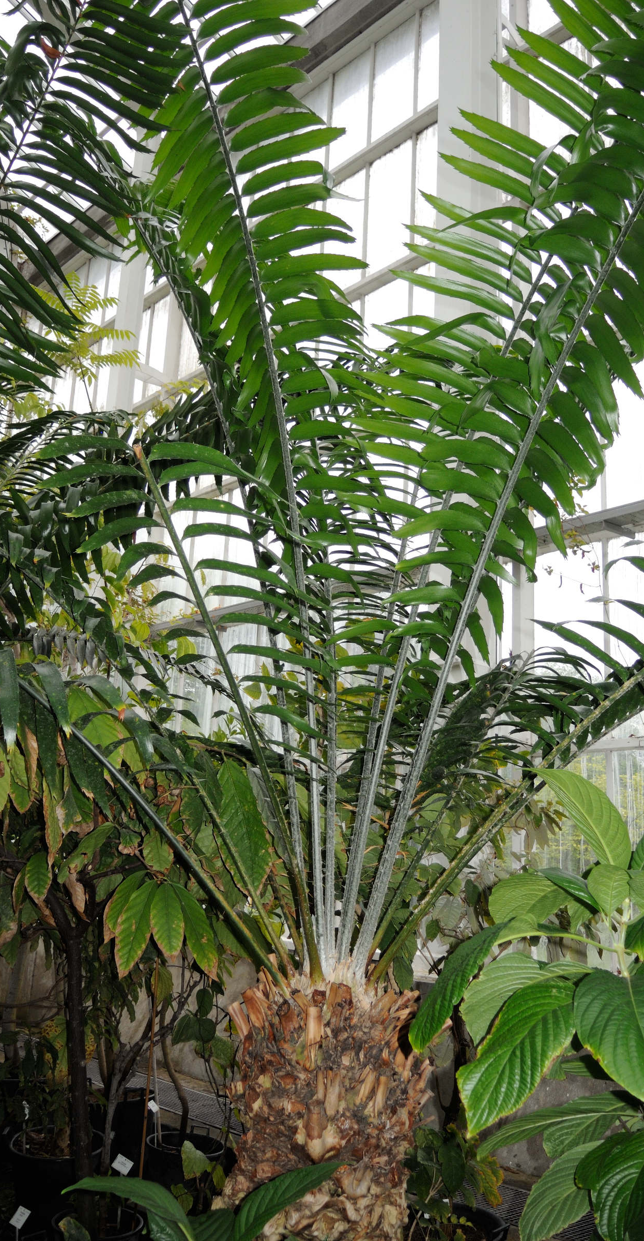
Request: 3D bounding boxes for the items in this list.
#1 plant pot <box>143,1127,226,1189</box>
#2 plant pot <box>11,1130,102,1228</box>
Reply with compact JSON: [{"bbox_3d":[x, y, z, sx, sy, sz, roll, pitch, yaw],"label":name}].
[{"bbox_3d":[-0.581,2.336,4.220,0.335,0.290,0.335,3,-14,0],"label":"plant pot"},{"bbox_3d":[-1.087,2.284,4.084,0.392,0.300,0.392,3,-14,0],"label":"plant pot"}]

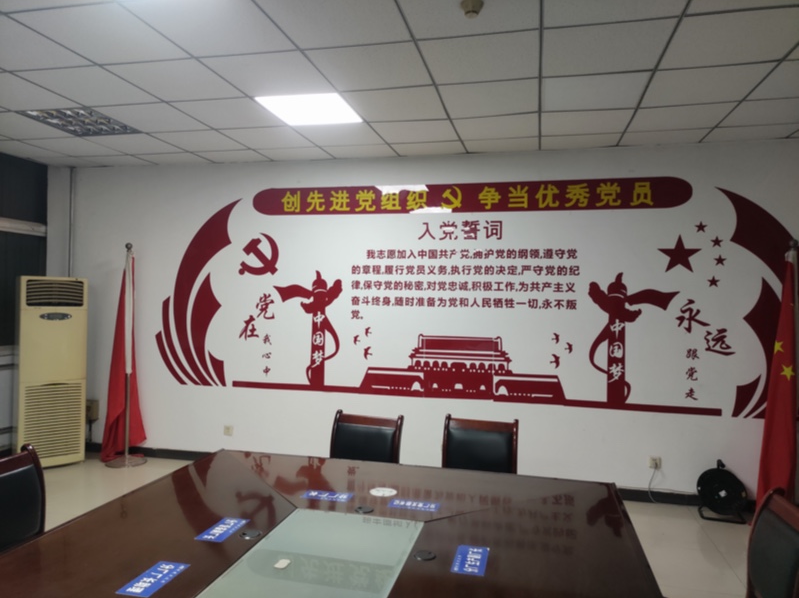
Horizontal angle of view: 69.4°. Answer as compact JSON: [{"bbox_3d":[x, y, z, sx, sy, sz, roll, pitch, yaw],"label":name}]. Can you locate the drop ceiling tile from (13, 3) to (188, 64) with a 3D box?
[{"bbox_3d":[-1.448,-1.296,2.863,0.595,0.020,0.595,1,0,13],"label":"drop ceiling tile"}]

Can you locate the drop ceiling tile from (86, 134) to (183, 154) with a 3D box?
[{"bbox_3d":[-2.213,-1.310,4.866,0.595,0.020,0.595,1,0,13],"label":"drop ceiling tile"}]

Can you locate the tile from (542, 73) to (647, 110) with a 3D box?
[{"bbox_3d":[1.160,-1.242,3.463,0.595,0.020,0.595,1,0,13],"label":"tile"}]

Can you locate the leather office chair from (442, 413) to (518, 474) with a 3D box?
[{"bbox_3d":[0.388,1.116,2.947,0.460,0.926,0.560,1,0,13],"label":"leather office chair"}]

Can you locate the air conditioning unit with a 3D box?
[{"bbox_3d":[-3.239,0.661,5.365,0.531,1.708,0.310,1,0,-40],"label":"air conditioning unit"}]

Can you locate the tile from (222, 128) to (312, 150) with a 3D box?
[{"bbox_3d":[-1.034,-1.286,4.590,0.595,0.020,0.595,1,0,13],"label":"tile"}]

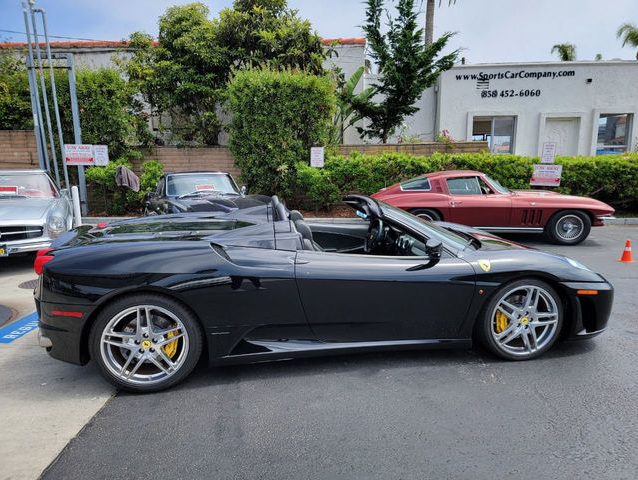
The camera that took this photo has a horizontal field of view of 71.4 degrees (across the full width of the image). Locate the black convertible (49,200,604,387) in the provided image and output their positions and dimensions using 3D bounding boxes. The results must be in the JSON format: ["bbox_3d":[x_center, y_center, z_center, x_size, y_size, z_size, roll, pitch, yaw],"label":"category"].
[{"bbox_3d":[0.140,0.195,3.870,4.500,1.190,1.930,-2,10,-9],"label":"black convertible"}]

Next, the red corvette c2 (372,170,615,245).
[{"bbox_3d":[3.064,-0.678,8.531,4.440,1.270,1.770,1,10,8],"label":"red corvette c2"}]

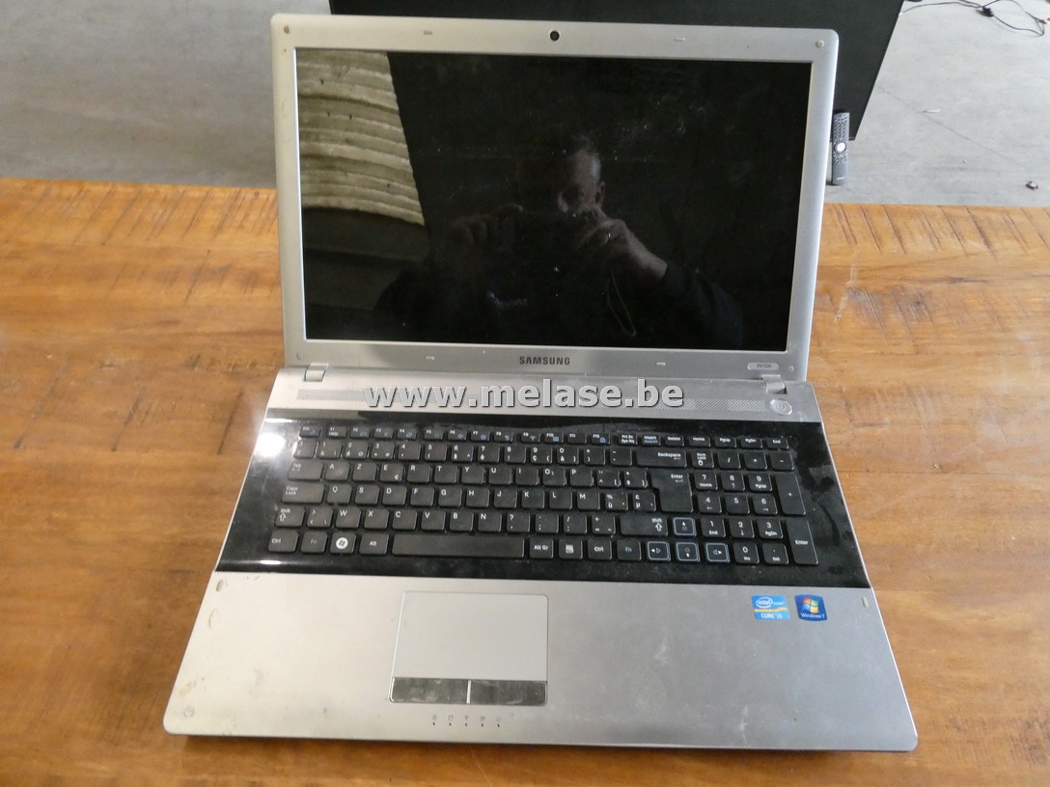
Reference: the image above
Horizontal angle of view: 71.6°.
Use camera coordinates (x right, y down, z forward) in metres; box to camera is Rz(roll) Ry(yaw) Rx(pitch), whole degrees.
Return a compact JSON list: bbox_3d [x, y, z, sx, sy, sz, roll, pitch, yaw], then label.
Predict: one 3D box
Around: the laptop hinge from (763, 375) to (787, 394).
[{"bbox_3d":[0.195,-0.007,0.570,0.014,0.010,0.014,1,50,0],"label":"laptop hinge"}]

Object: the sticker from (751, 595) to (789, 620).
[{"bbox_3d":[0.153,0.133,0.452,0.021,0.001,0.016,1,50,0],"label":"sticker"}]

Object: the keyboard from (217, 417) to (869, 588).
[{"bbox_3d":[0.013,0.069,0.506,0.415,0.009,0.133,1,50,0],"label":"keyboard"}]

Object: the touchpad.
[{"bbox_3d":[-0.031,0.151,0.435,0.090,0.003,0.067,1,50,0],"label":"touchpad"}]

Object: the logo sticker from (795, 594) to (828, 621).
[{"bbox_3d":[0.178,0.133,0.452,0.017,0.001,0.016,1,50,0],"label":"logo sticker"}]

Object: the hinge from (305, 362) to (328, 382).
[{"bbox_3d":[-0.164,-0.017,0.572,0.014,0.010,0.014,1,50,0],"label":"hinge"}]

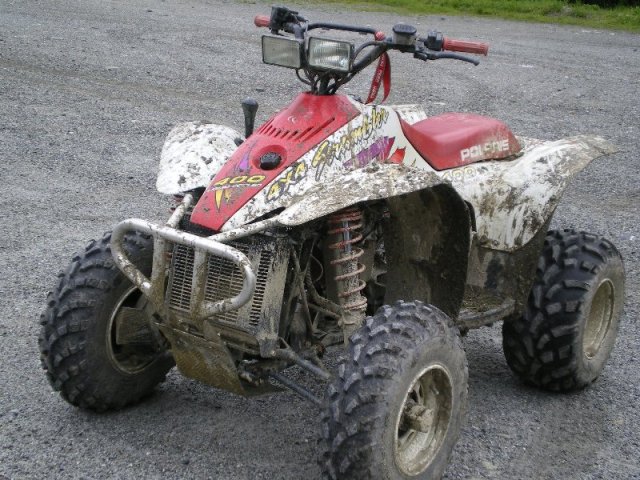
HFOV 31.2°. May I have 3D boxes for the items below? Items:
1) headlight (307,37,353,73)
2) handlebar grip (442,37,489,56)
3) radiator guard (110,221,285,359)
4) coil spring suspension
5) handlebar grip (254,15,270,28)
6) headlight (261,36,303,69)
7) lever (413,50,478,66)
[{"bbox_3d":[0.043,-0.498,3.075,0.134,0.080,0.062,14,16,32],"label":"headlight"},{"bbox_3d":[0.397,-0.530,3.130,0.125,0.037,0.037,9,14,15],"label":"handlebar grip"},{"bbox_3d":[-0.306,0.107,2.911,0.450,0.300,0.205,14,16,32],"label":"radiator guard"},{"bbox_3d":[0.079,0.092,2.957,0.084,0.345,0.084,-2,4,34],"label":"coil spring suspension"},{"bbox_3d":[-0.159,-0.663,3.483,0.037,0.037,0.120,-6,18,-39],"label":"handlebar grip"},{"bbox_3d":[-0.088,-0.515,3.161,0.134,0.080,0.062,14,16,32],"label":"headlight"},{"bbox_3d":[0.341,-0.492,3.094,0.172,0.030,0.045,10,15,17],"label":"lever"}]

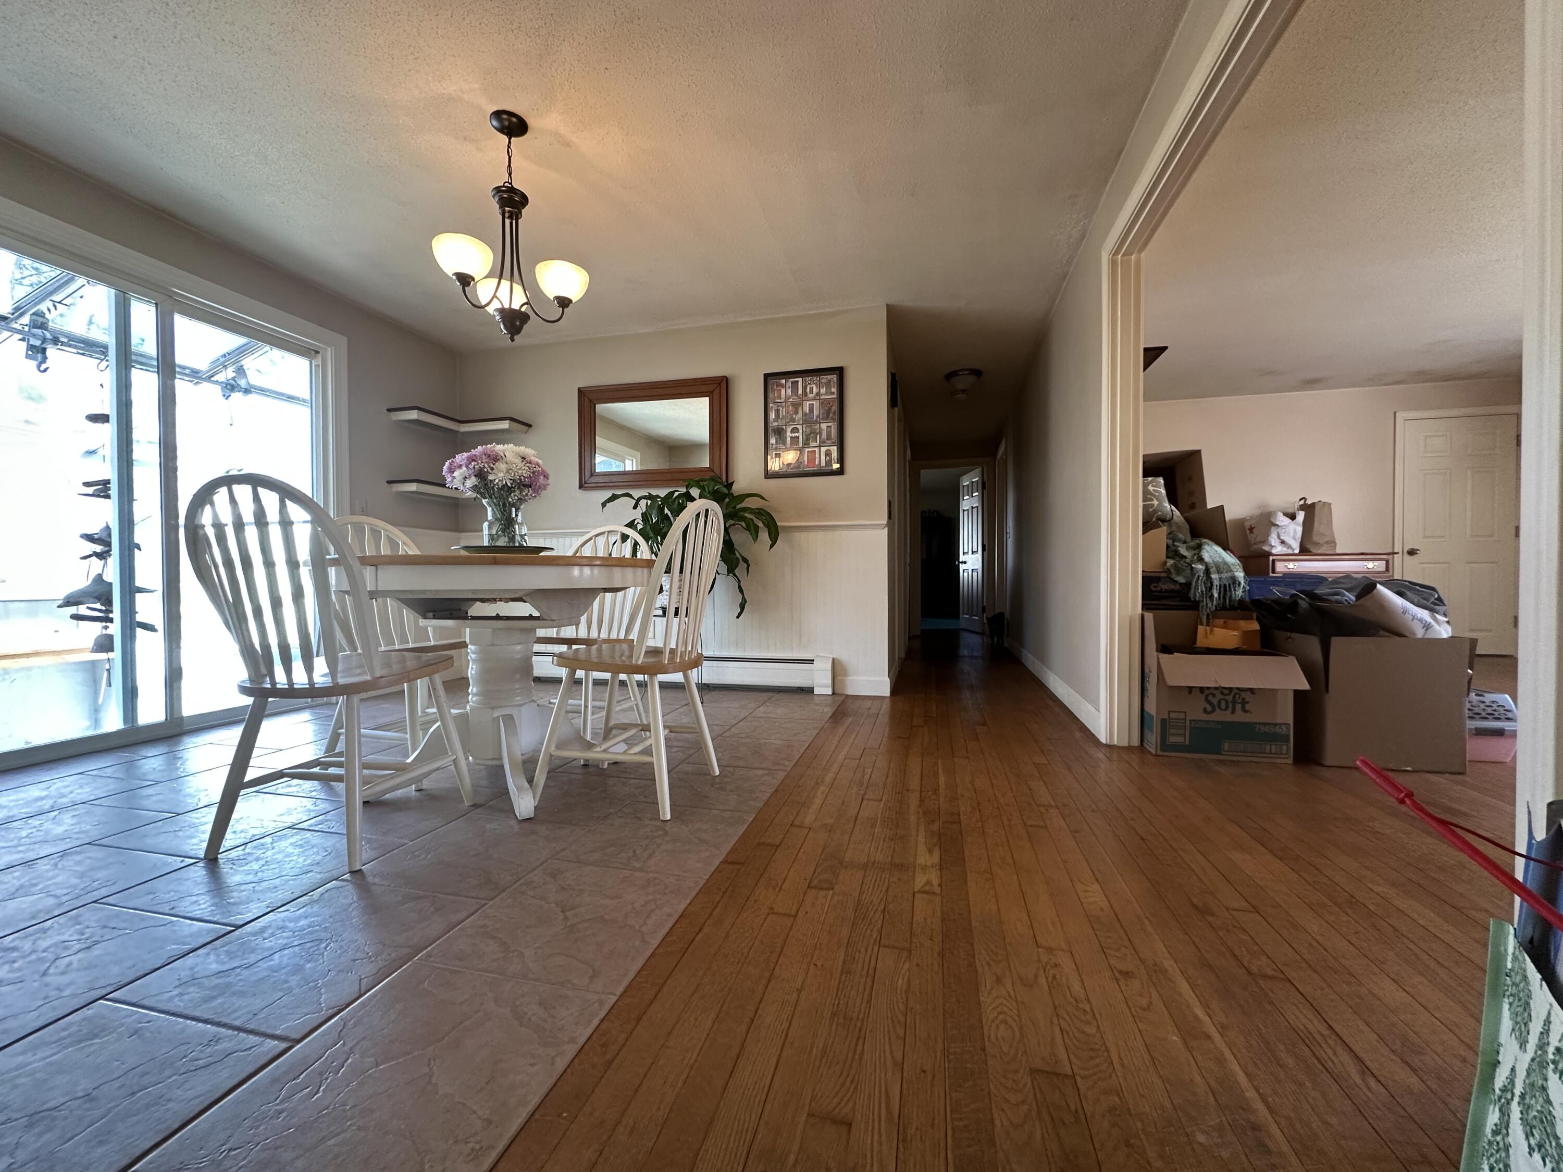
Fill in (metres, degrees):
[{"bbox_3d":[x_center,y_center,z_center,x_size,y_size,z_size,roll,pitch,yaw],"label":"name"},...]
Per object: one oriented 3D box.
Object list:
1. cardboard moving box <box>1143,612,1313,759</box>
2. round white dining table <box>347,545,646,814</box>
[{"bbox_3d":[1.681,0.382,2.457,0.450,0.530,0.430,0,1,16],"label":"cardboard moving box"},{"bbox_3d":[-0.942,0.287,2.162,1.070,0.757,1.070,0,1,0],"label":"round white dining table"}]

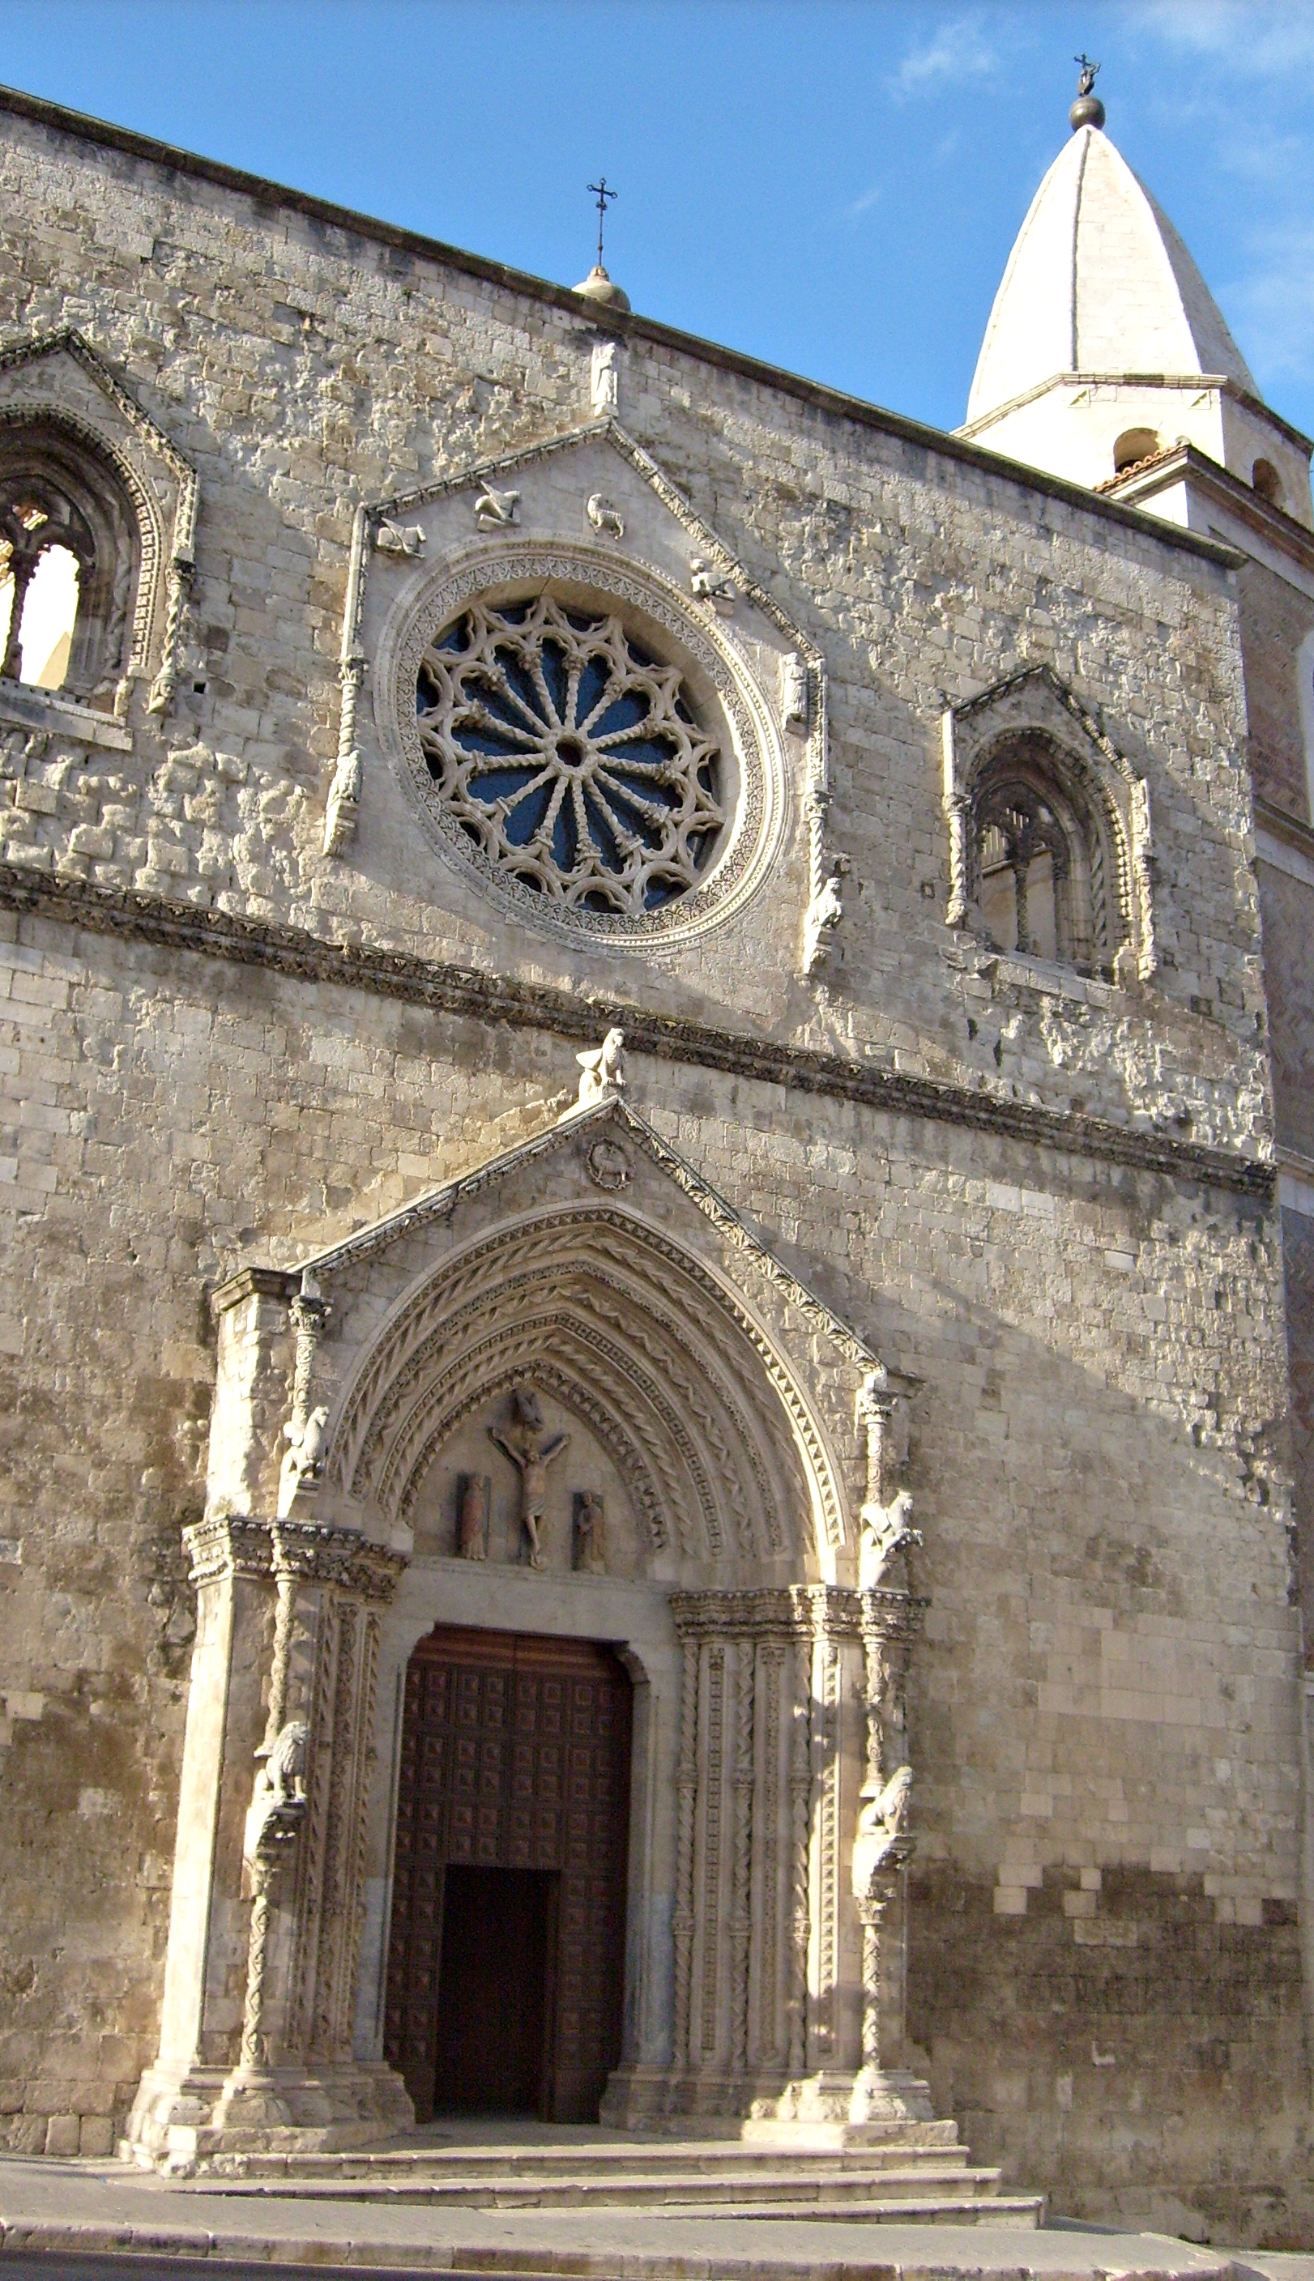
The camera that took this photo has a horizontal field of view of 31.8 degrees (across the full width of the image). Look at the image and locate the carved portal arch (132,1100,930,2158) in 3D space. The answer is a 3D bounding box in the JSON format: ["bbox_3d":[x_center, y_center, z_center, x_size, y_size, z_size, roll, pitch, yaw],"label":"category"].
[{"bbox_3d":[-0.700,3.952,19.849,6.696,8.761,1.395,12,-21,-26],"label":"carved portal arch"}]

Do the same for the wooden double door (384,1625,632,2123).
[{"bbox_3d":[-1.274,6.276,19.860,2.204,4.046,0.186,12,-21,-26],"label":"wooden double door"}]

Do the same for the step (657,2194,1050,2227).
[{"bbox_3d":[1.452,8.610,18.434,3.620,0.190,0.600,11,-21,-26],"label":"step"}]

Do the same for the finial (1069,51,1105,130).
[{"bbox_3d":[7.301,-17.797,39.121,0.620,1.650,0.620,11,-21,-26],"label":"finial"}]

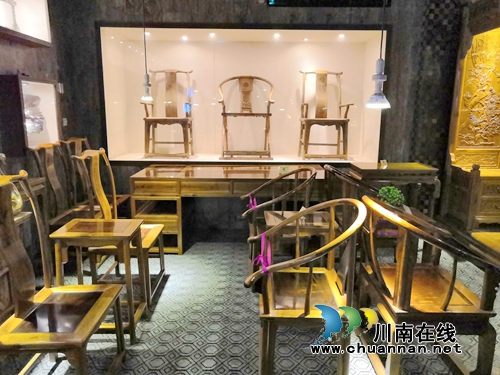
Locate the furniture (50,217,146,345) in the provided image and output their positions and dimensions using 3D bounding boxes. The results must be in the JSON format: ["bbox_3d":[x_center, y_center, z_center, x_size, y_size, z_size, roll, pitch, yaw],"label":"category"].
[{"bbox_3d":[-0.971,0.613,2.596,0.485,0.726,0.378,0,12,-1],"label":"furniture"}]

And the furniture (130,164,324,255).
[{"bbox_3d":[-0.172,0.210,4.365,2.042,0.797,0.906,0,12,-1],"label":"furniture"}]

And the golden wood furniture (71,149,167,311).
[{"bbox_3d":[-1.004,0.288,3.117,0.525,1.145,0.596,0,12,-1],"label":"golden wood furniture"}]

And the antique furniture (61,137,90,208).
[{"bbox_3d":[-1.625,0.048,4.228,0.524,1.143,0.604,0,12,-1],"label":"antique furniture"}]

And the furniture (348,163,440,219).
[{"bbox_3d":[1.606,0.165,4.538,0.827,0.846,0.498,0,12,-1],"label":"furniture"}]

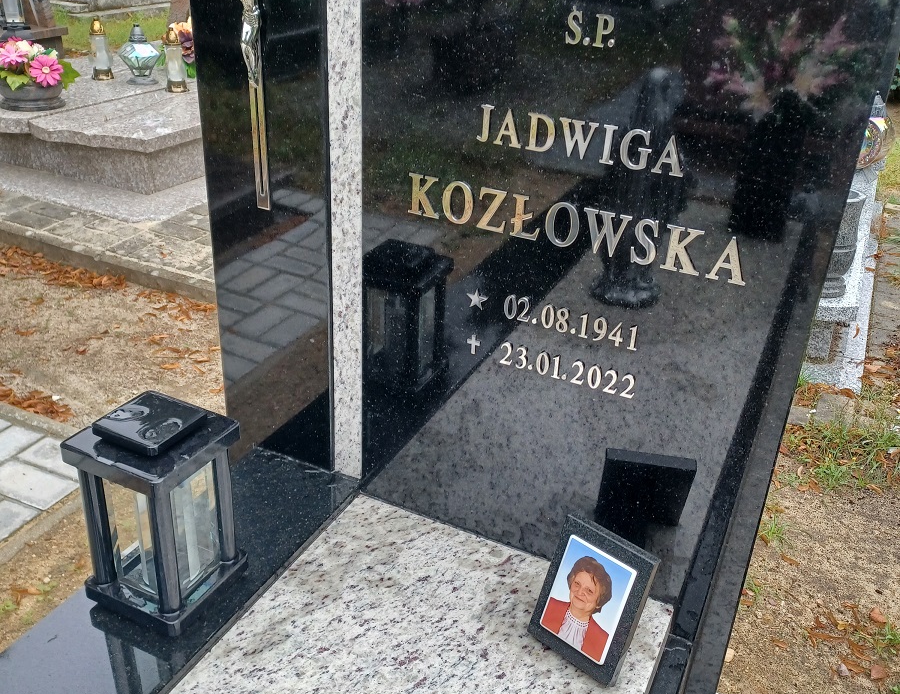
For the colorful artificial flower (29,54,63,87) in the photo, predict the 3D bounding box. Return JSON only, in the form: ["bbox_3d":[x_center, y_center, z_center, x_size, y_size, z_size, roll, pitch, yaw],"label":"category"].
[{"bbox_3d":[-1.513,-1.035,3.245,0.120,0.120,0.055,-10,31,-22],"label":"colorful artificial flower"}]

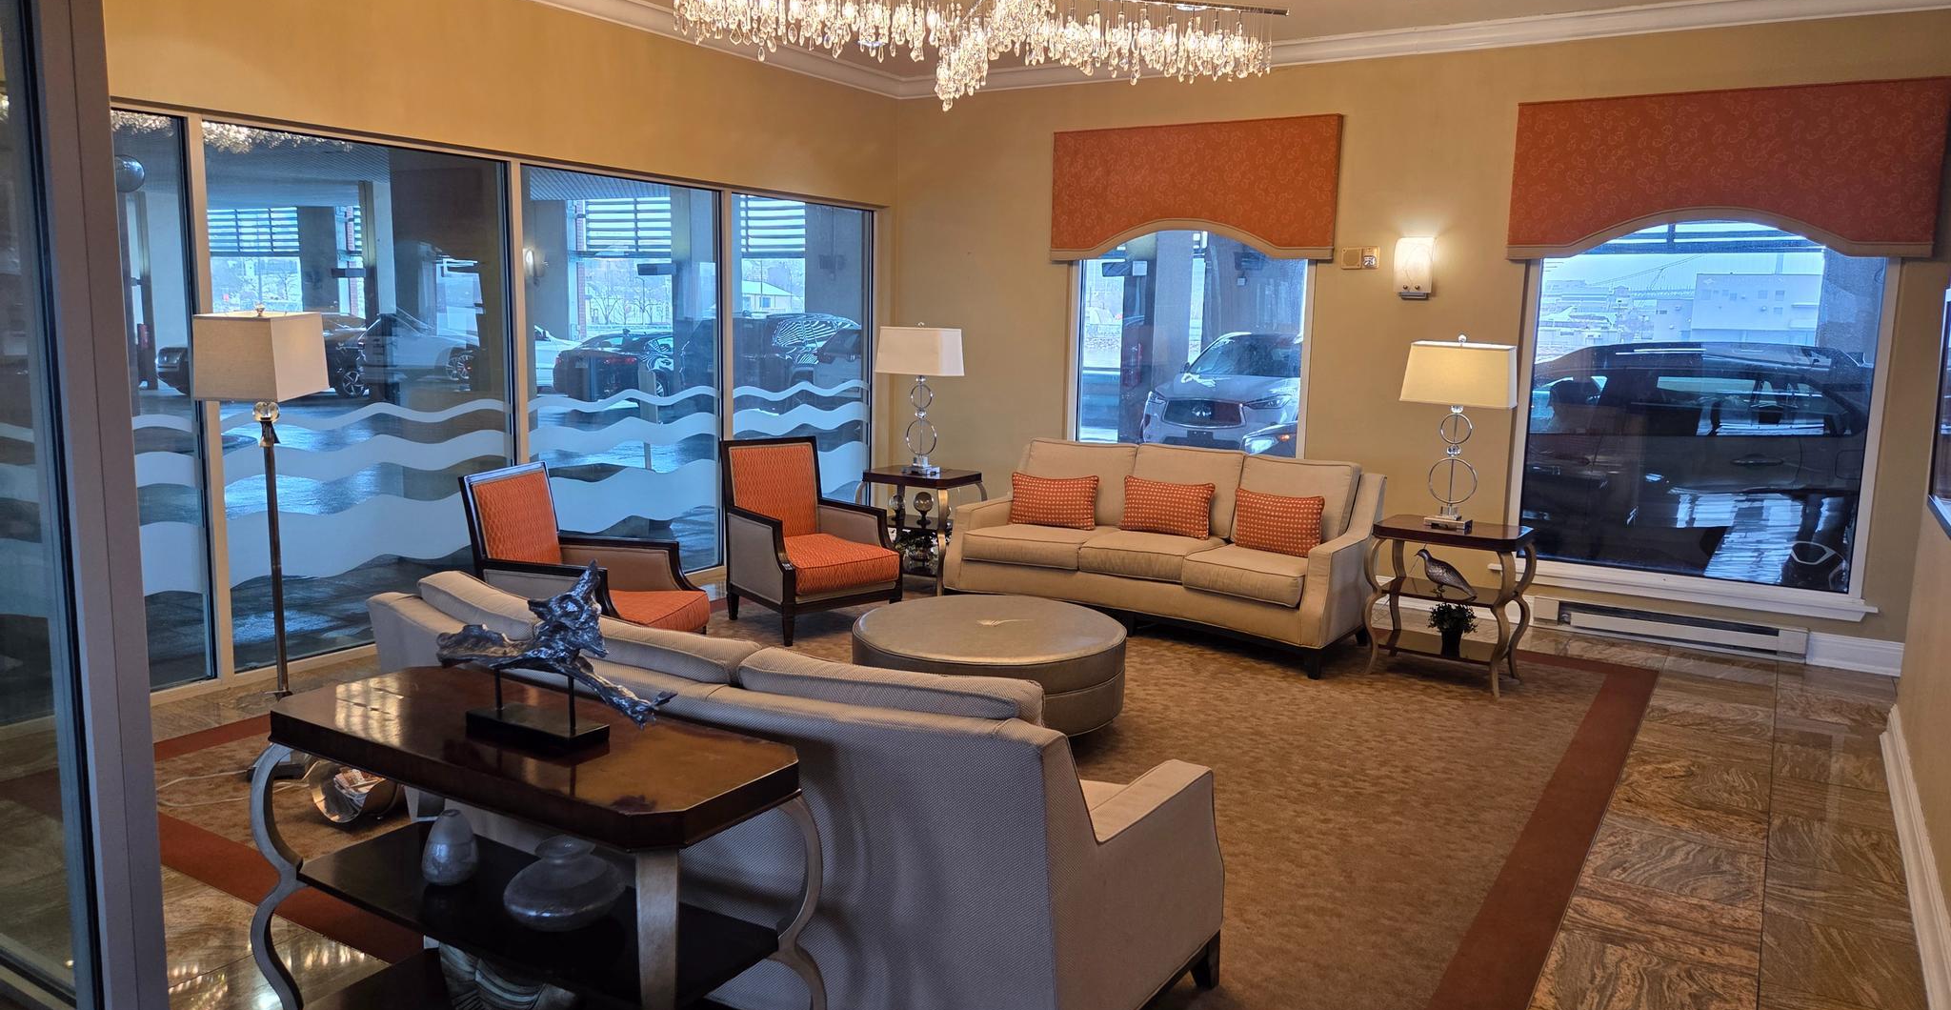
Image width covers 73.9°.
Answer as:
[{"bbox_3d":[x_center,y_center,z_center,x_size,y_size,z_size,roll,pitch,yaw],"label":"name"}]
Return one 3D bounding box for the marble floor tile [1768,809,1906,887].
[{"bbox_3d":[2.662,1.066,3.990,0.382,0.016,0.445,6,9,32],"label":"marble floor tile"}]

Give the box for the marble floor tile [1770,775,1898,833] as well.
[{"bbox_3d":[2.956,1.045,4.488,0.358,0.012,0.456,6,9,32],"label":"marble floor tile"}]

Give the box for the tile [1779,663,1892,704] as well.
[{"bbox_3d":[3.993,0.835,6.019,0.458,0.015,0.458,6,10,32],"label":"tile"}]

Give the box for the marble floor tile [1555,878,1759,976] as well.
[{"bbox_3d":[1.901,1.155,3.572,0.458,0.015,0.458,6,10,32],"label":"marble floor tile"}]

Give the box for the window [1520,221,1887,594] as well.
[{"bbox_3d":[3.548,-0.550,6.414,1.479,1.828,0.080,6,9,32],"label":"window"}]

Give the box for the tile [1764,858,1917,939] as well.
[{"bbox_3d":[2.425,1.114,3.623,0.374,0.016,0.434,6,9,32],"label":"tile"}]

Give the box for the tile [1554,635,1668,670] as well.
[{"bbox_3d":[3.264,0.753,6.608,0.459,0.012,0.498,6,9,32],"label":"tile"}]

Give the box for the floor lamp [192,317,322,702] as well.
[{"bbox_3d":[-2.366,0.128,4.385,0.268,1.583,0.335,1,8,0],"label":"floor lamp"}]

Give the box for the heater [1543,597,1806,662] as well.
[{"bbox_3d":[3.591,0.641,6.761,1.261,0.181,0.075,6,9,32],"label":"heater"}]

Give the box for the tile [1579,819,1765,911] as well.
[{"bbox_3d":[2.079,1.076,3.852,0.460,0.016,0.440,6,9,32],"label":"tile"}]

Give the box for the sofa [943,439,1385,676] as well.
[{"bbox_3d":[0.951,0.192,6.795,2.103,0.947,0.947,6,9,32],"label":"sofa"}]

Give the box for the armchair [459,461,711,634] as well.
[{"bbox_3d":[-1.614,0.330,5.462,0.786,0.923,0.680,3,9,11],"label":"armchair"}]

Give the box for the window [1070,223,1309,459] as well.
[{"bbox_3d":[1.273,-0.836,7.922,1.571,1.912,0.100,6,10,32],"label":"window"}]

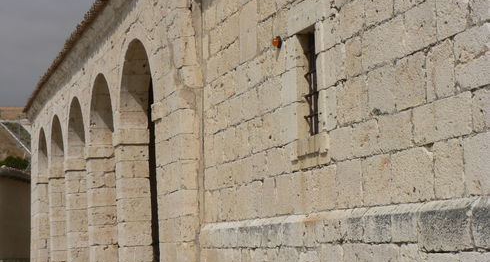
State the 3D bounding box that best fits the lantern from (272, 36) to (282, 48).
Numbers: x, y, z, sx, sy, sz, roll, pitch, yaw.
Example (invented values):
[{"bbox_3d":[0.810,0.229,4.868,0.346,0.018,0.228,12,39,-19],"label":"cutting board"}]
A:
[{"bbox_3d":[0.388,-1.071,11.534,0.085,0.130,0.120,1,-7,-19],"label":"lantern"}]

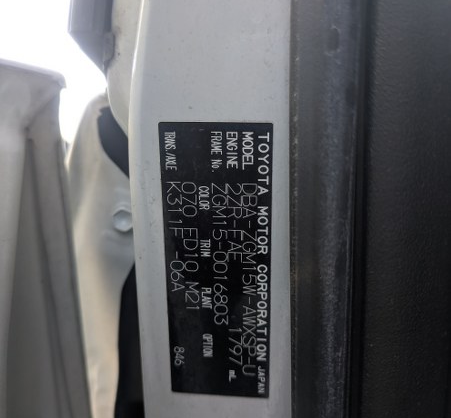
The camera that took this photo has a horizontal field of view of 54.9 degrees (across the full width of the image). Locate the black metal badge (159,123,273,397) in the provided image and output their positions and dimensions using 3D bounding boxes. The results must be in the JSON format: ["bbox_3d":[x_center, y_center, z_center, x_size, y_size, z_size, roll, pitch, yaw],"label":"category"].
[{"bbox_3d":[-0.003,0.023,0.163,0.040,0.109,0.002,1,15,7],"label":"black metal badge"}]

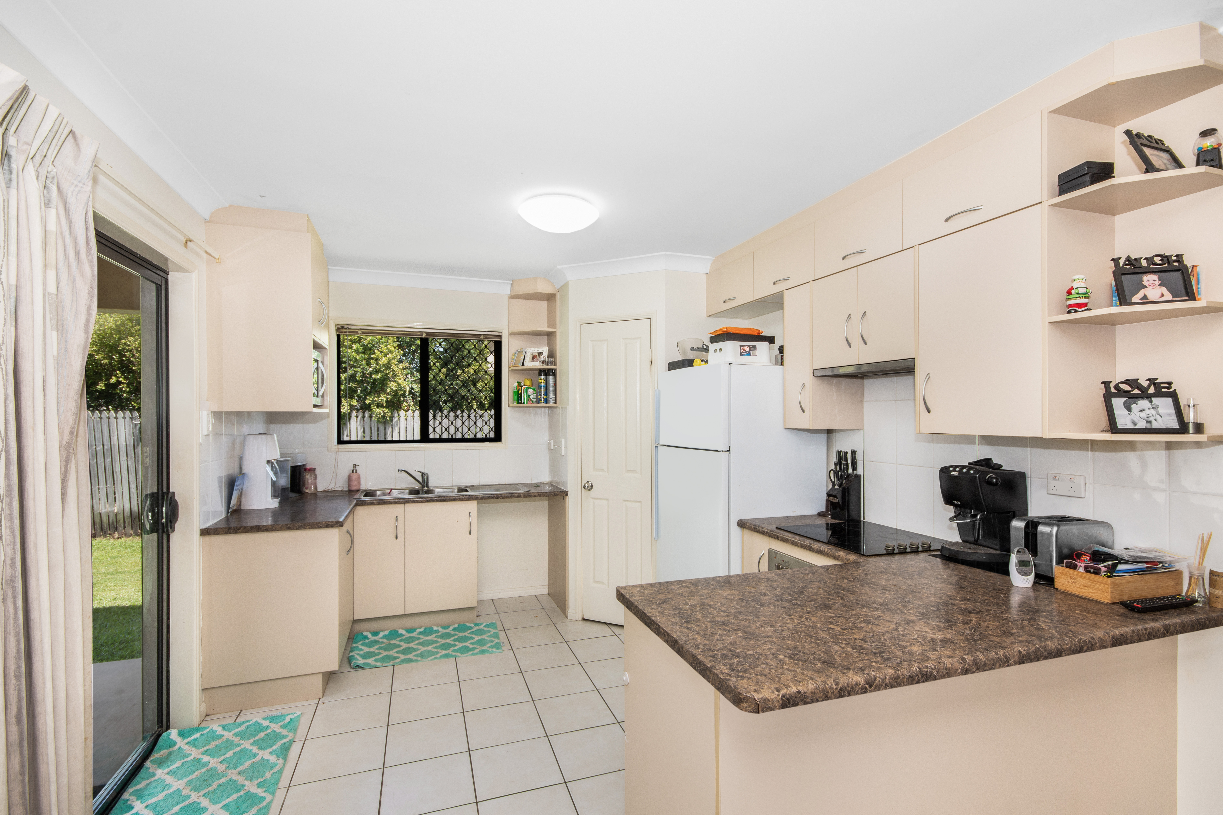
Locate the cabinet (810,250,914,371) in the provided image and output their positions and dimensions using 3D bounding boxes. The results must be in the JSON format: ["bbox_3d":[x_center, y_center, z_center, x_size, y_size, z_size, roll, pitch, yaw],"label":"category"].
[{"bbox_3d":[1.251,-0.409,2.474,0.325,0.450,0.600,0,-1,-19],"label":"cabinet"}]

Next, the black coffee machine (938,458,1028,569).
[{"bbox_3d":[1.395,0.389,2.043,0.255,0.360,0.195,0,-1,-19],"label":"black coffee machine"}]

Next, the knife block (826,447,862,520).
[{"bbox_3d":[1.199,0.403,2.814,0.160,0.355,0.105,0,-1,-19],"label":"knife block"}]

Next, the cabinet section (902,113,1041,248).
[{"bbox_3d":[1.404,-0.773,1.984,0.324,0.284,0.514,0,-1,-19],"label":"cabinet section"}]

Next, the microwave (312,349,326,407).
[{"bbox_3d":[-1.762,-0.161,2.893,0.390,0.293,0.460,1,-1,-19],"label":"microwave"}]

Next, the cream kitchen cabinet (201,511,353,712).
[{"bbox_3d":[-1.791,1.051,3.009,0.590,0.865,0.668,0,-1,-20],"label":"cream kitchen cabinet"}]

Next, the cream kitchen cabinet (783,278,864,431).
[{"bbox_3d":[1.114,-0.256,2.862,0.325,0.740,0.215,0,-1,-19],"label":"cream kitchen cabinet"}]

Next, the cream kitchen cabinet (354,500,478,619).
[{"bbox_3d":[-1.353,0.991,3.801,0.765,0.730,0.490,0,-1,-20],"label":"cream kitchen cabinet"}]

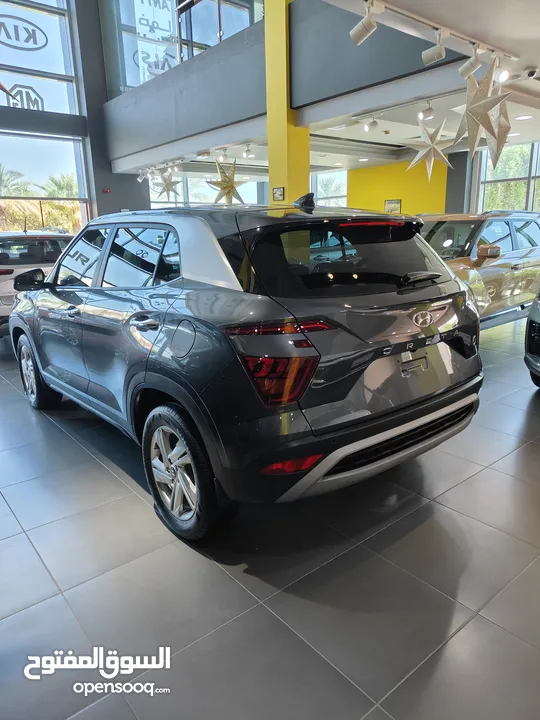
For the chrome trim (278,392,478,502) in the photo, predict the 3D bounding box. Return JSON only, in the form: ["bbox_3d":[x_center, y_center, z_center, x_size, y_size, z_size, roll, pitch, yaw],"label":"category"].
[{"bbox_3d":[0.634,0.370,2.406,1.420,0.275,0.230,-13,18,-38],"label":"chrome trim"}]

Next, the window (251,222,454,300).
[{"bbox_3d":[0.471,-0.473,2.395,1.290,0.340,0.120,-13,-17,-38],"label":"window"}]

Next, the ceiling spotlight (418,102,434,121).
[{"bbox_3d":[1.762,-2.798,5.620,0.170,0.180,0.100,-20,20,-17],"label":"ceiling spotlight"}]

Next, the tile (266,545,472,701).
[{"bbox_3d":[0.390,1.002,2.007,0.604,0.010,0.604,-13,18,-38],"label":"tile"}]

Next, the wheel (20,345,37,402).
[{"bbox_3d":[-2.074,0.098,4.440,0.160,0.465,0.465,-13,18,-38],"label":"wheel"}]

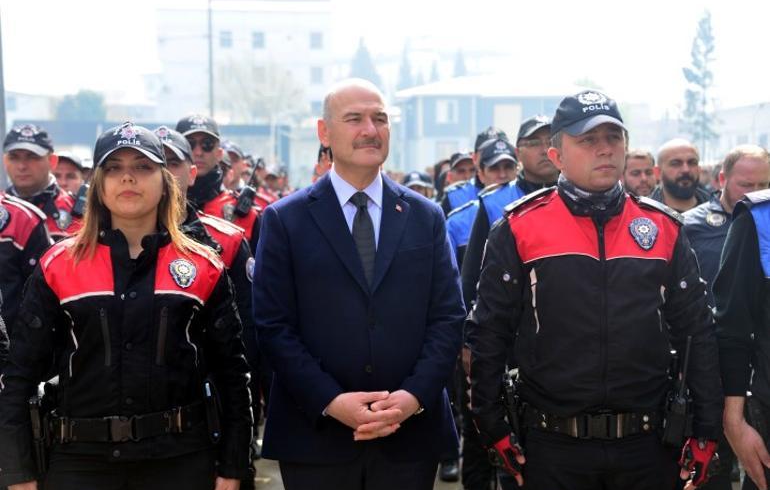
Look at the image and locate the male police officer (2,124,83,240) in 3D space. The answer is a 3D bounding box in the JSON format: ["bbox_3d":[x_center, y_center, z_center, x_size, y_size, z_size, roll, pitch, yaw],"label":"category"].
[{"bbox_3d":[-1.326,0.432,5.735,0.560,1.782,0.330,0,2,0],"label":"male police officer"}]

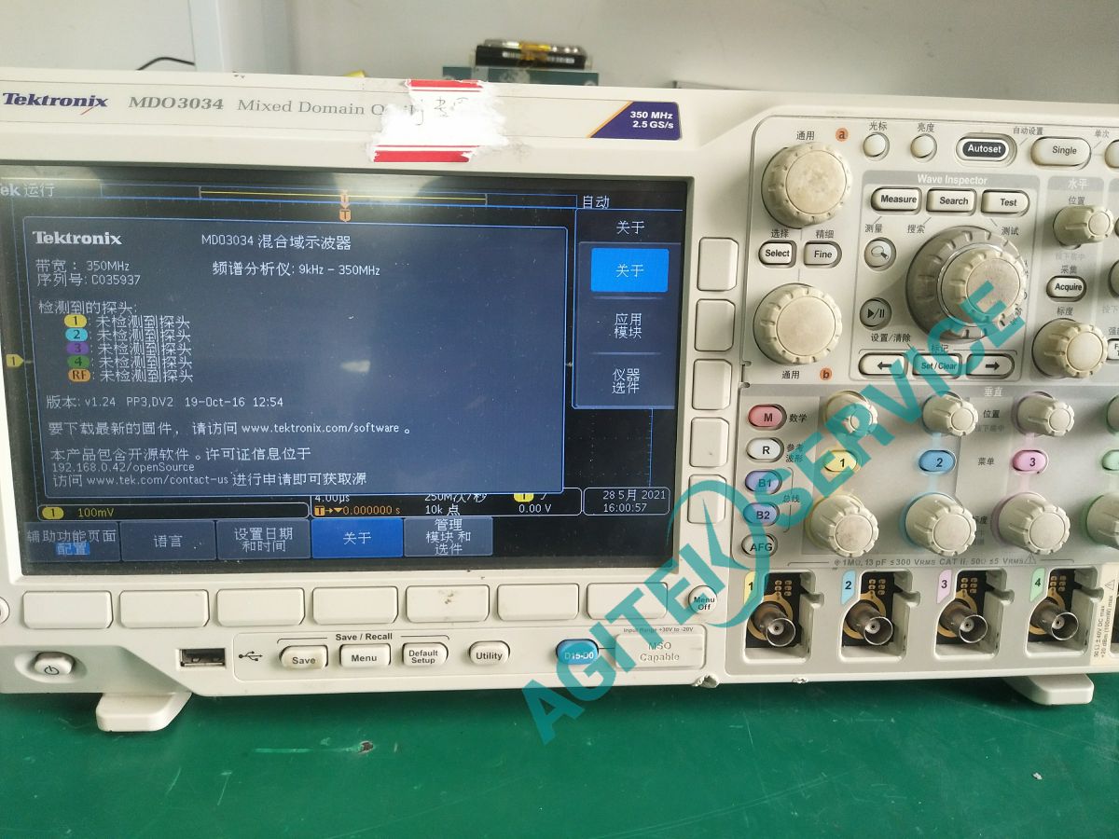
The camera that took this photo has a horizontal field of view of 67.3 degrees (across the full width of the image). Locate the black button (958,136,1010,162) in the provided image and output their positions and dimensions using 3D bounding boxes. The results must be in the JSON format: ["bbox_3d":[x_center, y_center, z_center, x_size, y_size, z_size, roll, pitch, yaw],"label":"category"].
[{"bbox_3d":[0.128,-0.081,0.253,0.015,0.007,0.003,0,9,-4],"label":"black button"}]

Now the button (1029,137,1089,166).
[{"bbox_3d":[0.150,-0.080,0.251,0.017,0.008,0.003,0,9,-5],"label":"button"}]

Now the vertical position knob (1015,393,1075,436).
[{"bbox_3d":[0.151,-0.001,0.259,0.013,0.013,0.011,0,9,-5],"label":"vertical position knob"}]

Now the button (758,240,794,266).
[{"bbox_3d":[0.065,-0.049,0.249,0.010,0.007,0.003,0,9,-5],"label":"button"}]

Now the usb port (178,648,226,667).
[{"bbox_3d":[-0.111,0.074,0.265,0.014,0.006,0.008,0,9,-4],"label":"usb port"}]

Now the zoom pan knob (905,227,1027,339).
[{"bbox_3d":[0.123,-0.040,0.248,0.035,0.035,0.016,0,9,-5],"label":"zoom pan knob"}]

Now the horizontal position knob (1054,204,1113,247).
[{"bbox_3d":[0.160,-0.059,0.255,0.013,0.013,0.011,0,9,-4],"label":"horizontal position knob"}]

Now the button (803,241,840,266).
[{"bbox_3d":[0.079,-0.050,0.255,0.011,0.007,0.003,0,9,-4],"label":"button"}]

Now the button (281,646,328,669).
[{"bbox_3d":[-0.080,0.074,0.262,0.013,0.007,0.003,0,9,-4],"label":"button"}]

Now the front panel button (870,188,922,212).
[{"bbox_3d":[0.102,-0.067,0.254,0.014,0.007,0.003,0,9,-4],"label":"front panel button"}]

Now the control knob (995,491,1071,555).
[{"bbox_3d":[0.153,0.034,0.270,0.018,0.018,0.010,0,9,-4],"label":"control knob"}]

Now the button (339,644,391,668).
[{"bbox_3d":[-0.059,0.072,0.257,0.015,0.007,0.003,0,9,-5],"label":"button"}]

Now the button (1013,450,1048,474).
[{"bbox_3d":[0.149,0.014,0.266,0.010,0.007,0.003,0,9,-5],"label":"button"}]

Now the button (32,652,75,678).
[{"bbox_3d":[-0.152,0.074,0.251,0.011,0.007,0.004,0,9,-5],"label":"button"}]

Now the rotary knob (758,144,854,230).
[{"bbox_3d":[0.072,-0.068,0.242,0.024,0.024,0.011,0,9,-5],"label":"rotary knob"}]

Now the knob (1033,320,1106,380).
[{"bbox_3d":[0.160,-0.022,0.262,0.019,0.019,0.011,0,9,-4],"label":"knob"}]

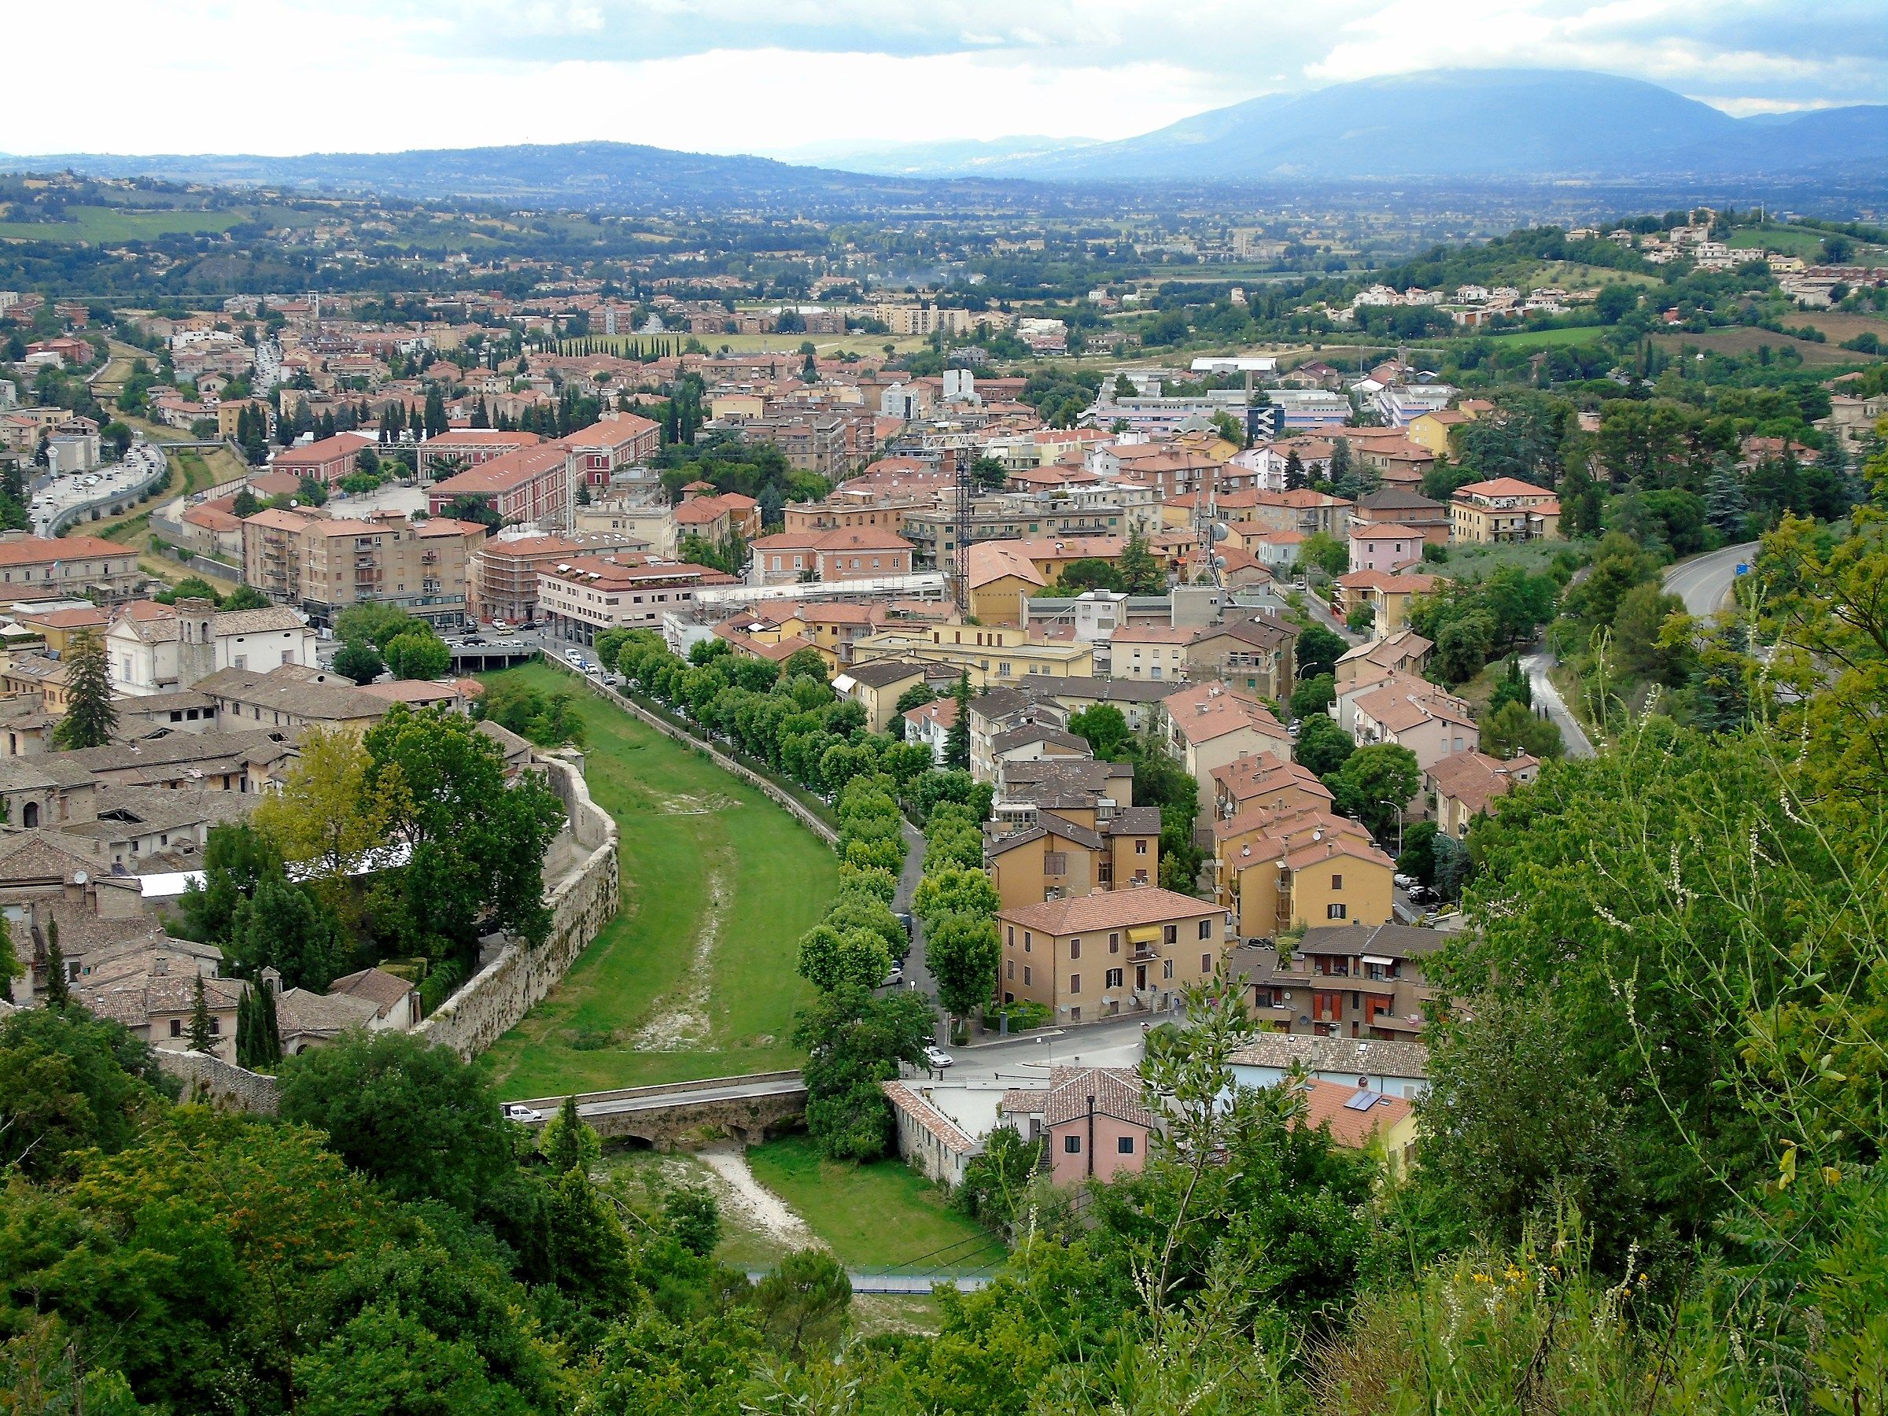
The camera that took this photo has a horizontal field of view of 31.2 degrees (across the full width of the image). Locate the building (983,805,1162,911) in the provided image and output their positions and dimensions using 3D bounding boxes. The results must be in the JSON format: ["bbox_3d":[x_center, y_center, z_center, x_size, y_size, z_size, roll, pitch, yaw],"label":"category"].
[{"bbox_3d":[13.390,18.440,367.500,18.400,14.600,14.000,-1,9,-4],"label":"building"}]

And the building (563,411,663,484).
[{"bbox_3d":[-103.040,-78.410,1025.430,18.500,15.000,85.000,1,10,5],"label":"building"}]

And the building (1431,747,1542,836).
[{"bbox_3d":[62.620,11.300,383.730,12.800,8.310,25.000,-1,9,-4],"label":"building"}]

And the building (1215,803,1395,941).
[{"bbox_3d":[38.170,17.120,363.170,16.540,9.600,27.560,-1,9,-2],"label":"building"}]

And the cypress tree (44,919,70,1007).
[{"bbox_3d":[-74.960,22.130,285.730,1.900,8.960,1.900,0,9,0],"label":"cypress tree"}]

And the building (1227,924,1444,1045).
[{"bbox_3d":[36.470,25.650,305.960,19.800,11.600,12.000,2,10,11],"label":"building"}]

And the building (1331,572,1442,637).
[{"bbox_3d":[70.730,-16.470,538.600,14.800,10.240,16.000,-1,9,-8],"label":"building"}]

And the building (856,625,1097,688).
[{"bbox_3d":[4.930,-7.300,534.020,37.000,10.470,14.000,4,10,23],"label":"building"}]

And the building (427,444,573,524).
[{"bbox_3d":[-108.100,-53.260,821.580,18.900,14.430,82.000,1,9,4],"label":"building"}]

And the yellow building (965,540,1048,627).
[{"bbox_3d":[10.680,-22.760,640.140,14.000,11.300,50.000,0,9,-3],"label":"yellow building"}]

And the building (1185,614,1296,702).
[{"bbox_3d":[42.450,-7.050,485.980,13.000,11.000,19.000,2,10,14],"label":"building"}]

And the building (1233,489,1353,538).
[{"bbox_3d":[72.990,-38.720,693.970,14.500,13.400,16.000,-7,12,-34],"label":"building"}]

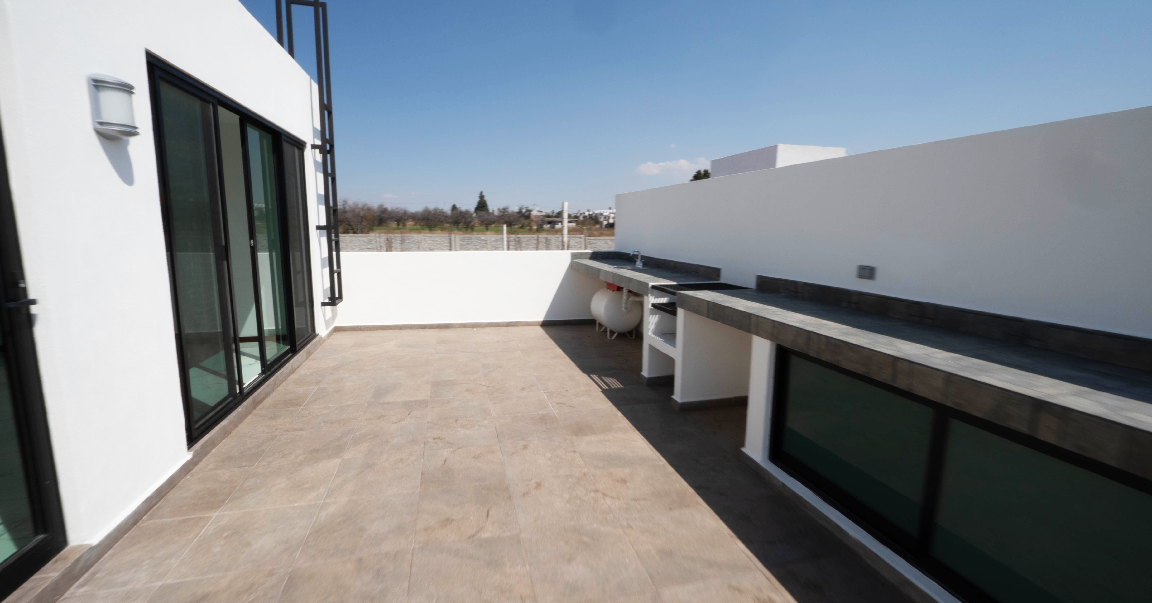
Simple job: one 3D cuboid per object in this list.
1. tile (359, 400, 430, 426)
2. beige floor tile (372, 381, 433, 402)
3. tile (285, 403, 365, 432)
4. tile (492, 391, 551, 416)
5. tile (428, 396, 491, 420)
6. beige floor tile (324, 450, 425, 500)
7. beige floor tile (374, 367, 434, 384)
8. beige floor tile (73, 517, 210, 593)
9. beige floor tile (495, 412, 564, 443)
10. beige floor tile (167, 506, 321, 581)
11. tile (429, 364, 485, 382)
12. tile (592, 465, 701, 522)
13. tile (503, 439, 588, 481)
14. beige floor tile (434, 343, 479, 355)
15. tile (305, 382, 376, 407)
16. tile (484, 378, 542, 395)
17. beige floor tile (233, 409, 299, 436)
[{"bbox_3d":[-1.302,0.805,3.475,0.450,0.010,0.452,-1,9,-15],"label":"tile"},{"bbox_3d":[-1.417,0.736,3.907,0.450,0.010,0.452,-1,9,-15],"label":"beige floor tile"},{"bbox_3d":[-1.766,0.825,3.420,0.446,0.012,0.446,-1,9,-15],"label":"tile"},{"bbox_3d":[-0.431,0.790,3.704,0.450,0.010,0.452,-1,9,-15],"label":"tile"},{"bbox_3d":[-0.876,0.804,3.629,0.450,0.010,0.450,-1,9,-15],"label":"tile"},{"bbox_3d":[-1.073,0.944,2.611,0.450,0.010,0.452,-1,9,-15],"label":"beige floor tile"},{"bbox_3d":[-1.546,0.670,4.383,0.450,0.010,0.450,-1,9,-15],"label":"beige floor tile"},{"bbox_3d":[-1.769,1.027,1.966,0.329,0.010,0.452,-1,9,-15],"label":"beige floor tile"},{"bbox_3d":[-0.320,0.866,3.310,0.450,0.010,0.450,-1,9,-15],"label":"beige floor tile"},{"bbox_3d":[-1.393,1.021,2.065,0.450,0.010,0.452,-1,9,-15],"label":"beige floor tile"},{"bbox_3d":[-1.106,0.661,4.498,0.450,0.010,0.450,-1,9,-15],"label":"tile"},{"bbox_3d":[0.355,1.013,2.570,0.451,0.012,0.453,-1,9,-15],"label":"tile"},{"bbox_3d":[-0.205,0.937,2.875,0.450,0.010,0.450,-1,9,-15],"label":"tile"},{"bbox_3d":[-1.336,0.519,5.367,0.450,0.010,0.450,-1,9,-15],"label":"beige floor tile"},{"bbox_3d":[-1.871,0.750,3.833,0.450,0.010,0.450,-1,9,-15],"label":"tile"},{"bbox_3d":[-0.550,0.724,4.179,0.450,0.010,0.450,-1,9,-15],"label":"tile"},{"bbox_3d":[-2.136,0.831,3.324,0.302,0.012,0.446,-1,9,-15],"label":"beige floor tile"}]

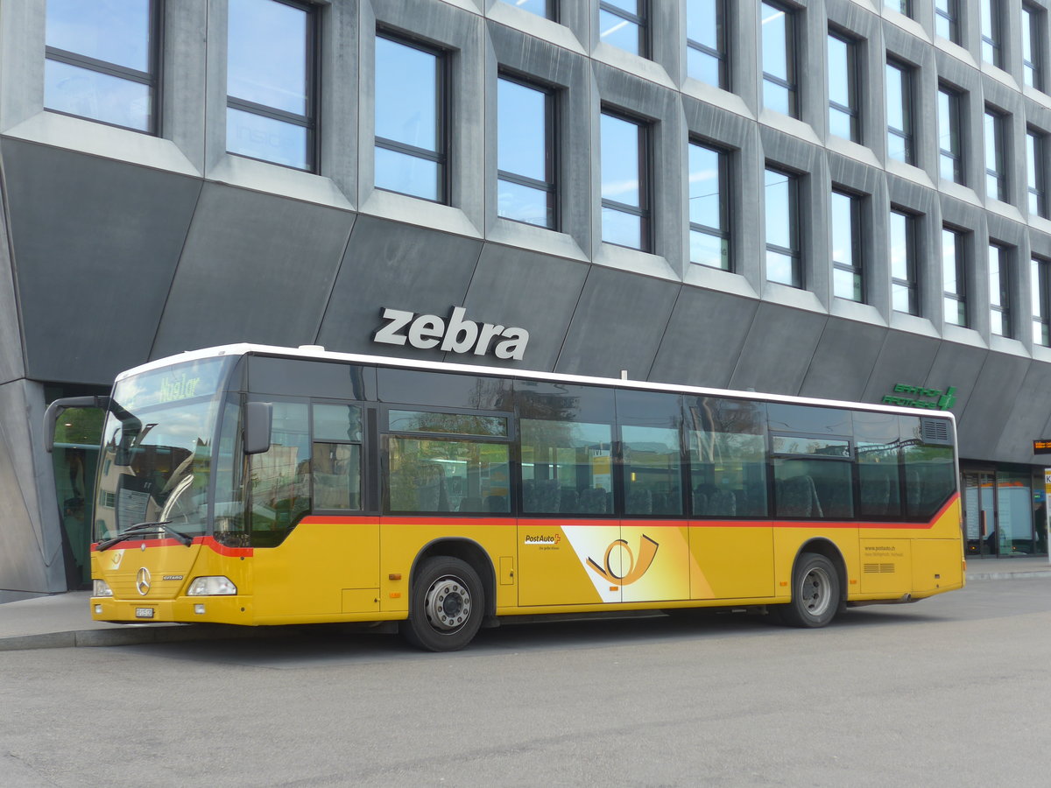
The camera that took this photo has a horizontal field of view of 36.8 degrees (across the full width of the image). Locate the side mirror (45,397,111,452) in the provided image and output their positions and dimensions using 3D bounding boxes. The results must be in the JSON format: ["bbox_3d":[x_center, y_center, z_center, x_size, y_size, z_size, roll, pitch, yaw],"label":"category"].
[{"bbox_3d":[-4.473,0.294,15.730,0.460,0.520,0.500,2,-7,-28],"label":"side mirror"}]

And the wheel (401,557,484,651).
[{"bbox_3d":[-0.843,2.052,15.448,0.940,0.940,0.290,5,-8,-42],"label":"wheel"}]

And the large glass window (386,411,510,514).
[{"bbox_3d":[-0.742,0.679,15.472,1.576,0.984,0.060,5,-8,-42],"label":"large glass window"}]

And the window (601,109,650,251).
[{"bbox_3d":[1.844,-3.977,29.522,0.100,2.496,1.872,-5,-7,39],"label":"window"}]

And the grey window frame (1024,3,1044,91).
[{"bbox_3d":[14.639,-10.080,45.857,0.100,2.496,1.872,-5,-7,39],"label":"grey window frame"}]

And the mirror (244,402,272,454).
[{"bbox_3d":[-2.340,0.306,13.803,0.210,0.460,0.130,-5,-7,32],"label":"mirror"}]

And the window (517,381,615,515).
[{"bbox_3d":[0.438,0.580,16.584,1.446,1.386,0.060,5,-8,-42],"label":"window"}]

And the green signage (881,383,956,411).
[{"bbox_3d":[9.821,0.024,39.287,0.130,0.749,3.744,28,14,37],"label":"green signage"}]

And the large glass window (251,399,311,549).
[{"bbox_3d":[-2.195,0.712,14.122,0.653,1.295,0.060,5,-8,-42],"label":"large glass window"}]

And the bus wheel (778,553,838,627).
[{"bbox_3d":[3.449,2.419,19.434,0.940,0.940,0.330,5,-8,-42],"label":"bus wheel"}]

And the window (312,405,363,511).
[{"bbox_3d":[-1.732,0.596,14.565,0.572,0.984,0.060,5,-8,-42],"label":"window"}]

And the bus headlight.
[{"bbox_3d":[-2.760,1.692,13.866,0.500,0.175,0.180,-5,-8,37],"label":"bus headlight"}]

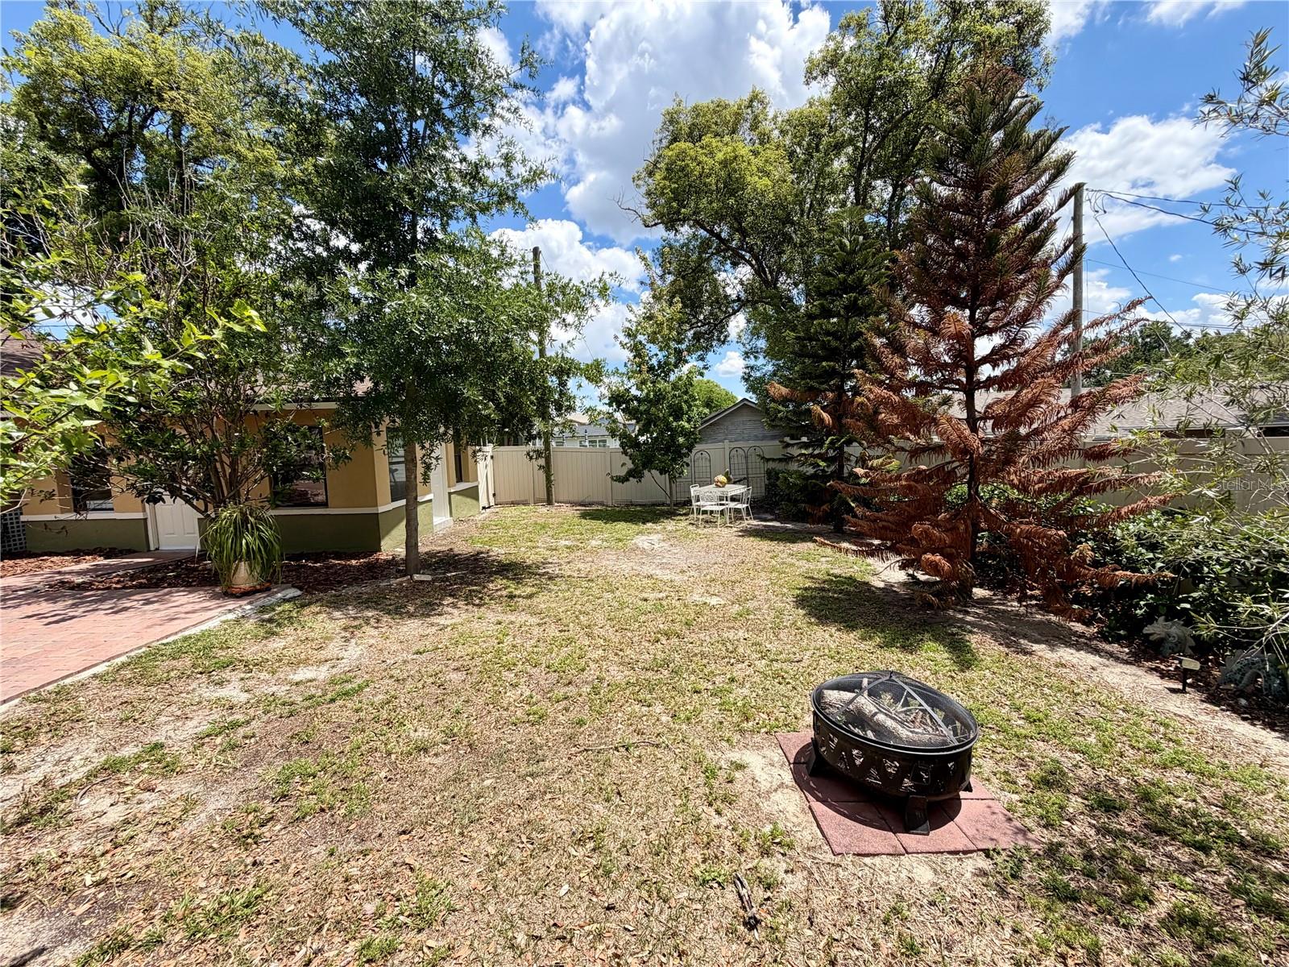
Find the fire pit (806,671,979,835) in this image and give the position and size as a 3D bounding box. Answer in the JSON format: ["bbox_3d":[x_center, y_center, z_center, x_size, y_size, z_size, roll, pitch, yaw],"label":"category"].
[{"bbox_3d":[1.256,1.255,2.670,0.780,0.590,0.780,-2,5,0],"label":"fire pit"}]

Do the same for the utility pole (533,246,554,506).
[{"bbox_3d":[-2.905,-2.995,15.041,0.200,7.300,0.200,-2,5,0],"label":"utility pole"}]

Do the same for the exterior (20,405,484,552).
[{"bbox_3d":[-8.113,-0.281,12.110,6.800,2.650,5.500,-1,5,2],"label":"exterior"}]

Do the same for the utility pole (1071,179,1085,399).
[{"bbox_3d":[10.697,-3.371,13.075,0.200,7.860,0.200,-2,5,0],"label":"utility pole"}]

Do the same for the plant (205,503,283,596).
[{"bbox_3d":[-5.273,0.864,6.780,0.840,1.120,0.840,-2,5,0],"label":"plant"}]

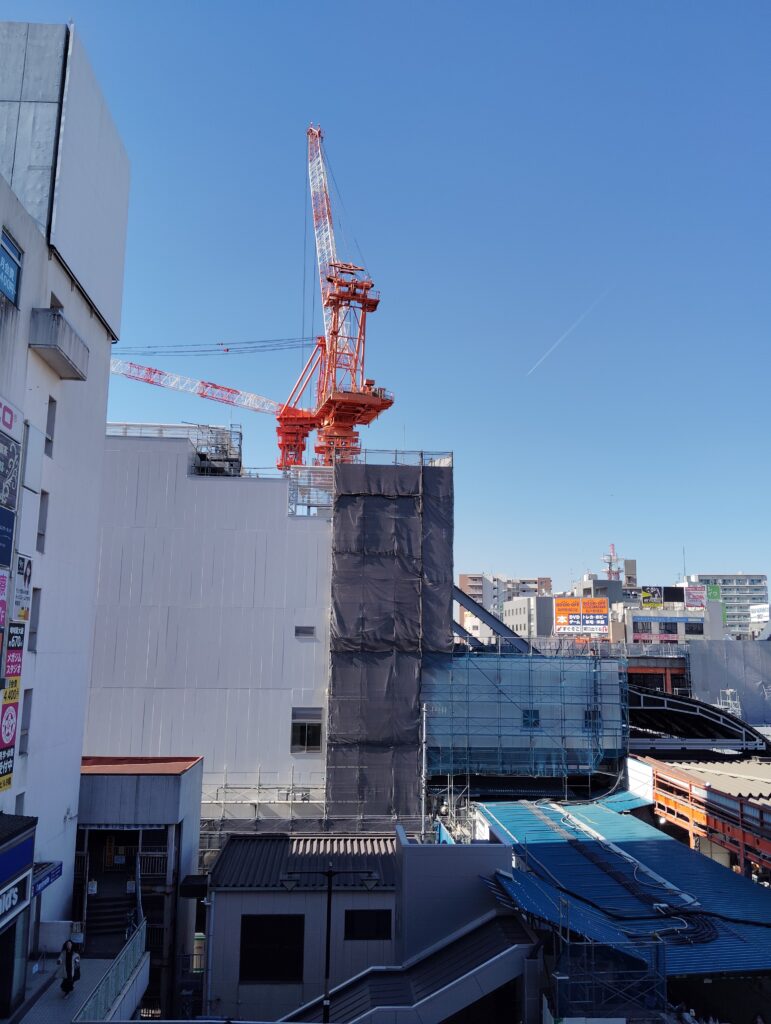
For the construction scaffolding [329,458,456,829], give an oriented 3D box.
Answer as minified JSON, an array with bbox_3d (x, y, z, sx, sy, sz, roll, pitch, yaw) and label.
[{"bbox_3d":[0.344,6.933,46.909,6.645,19.290,2.400,1,-10,0],"label":"construction scaffolding"}]

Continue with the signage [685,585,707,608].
[{"bbox_3d":[56.008,15.342,149.768,3.501,4.084,0.300,0,-10,5],"label":"signage"}]

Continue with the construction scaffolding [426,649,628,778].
[{"bbox_3d":[8.004,11.635,48.339,11.550,7.054,1.800,1,-10,0],"label":"construction scaffolding"}]

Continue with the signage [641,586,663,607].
[{"bbox_3d":[48.097,15.429,149.729,3.485,3.903,0.300,0,-10,5],"label":"signage"}]

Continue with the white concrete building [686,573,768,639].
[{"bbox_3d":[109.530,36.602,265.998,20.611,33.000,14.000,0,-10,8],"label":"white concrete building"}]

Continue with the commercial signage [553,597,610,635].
[{"bbox_3d":[31.669,16.724,134.223,8.348,6.039,0.500,-2,-10,14],"label":"commercial signage"}]

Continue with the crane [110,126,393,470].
[{"bbox_3d":[-13.818,-23.788,95.519,28.565,35.271,14.000,1,-10,0],"label":"crane"}]

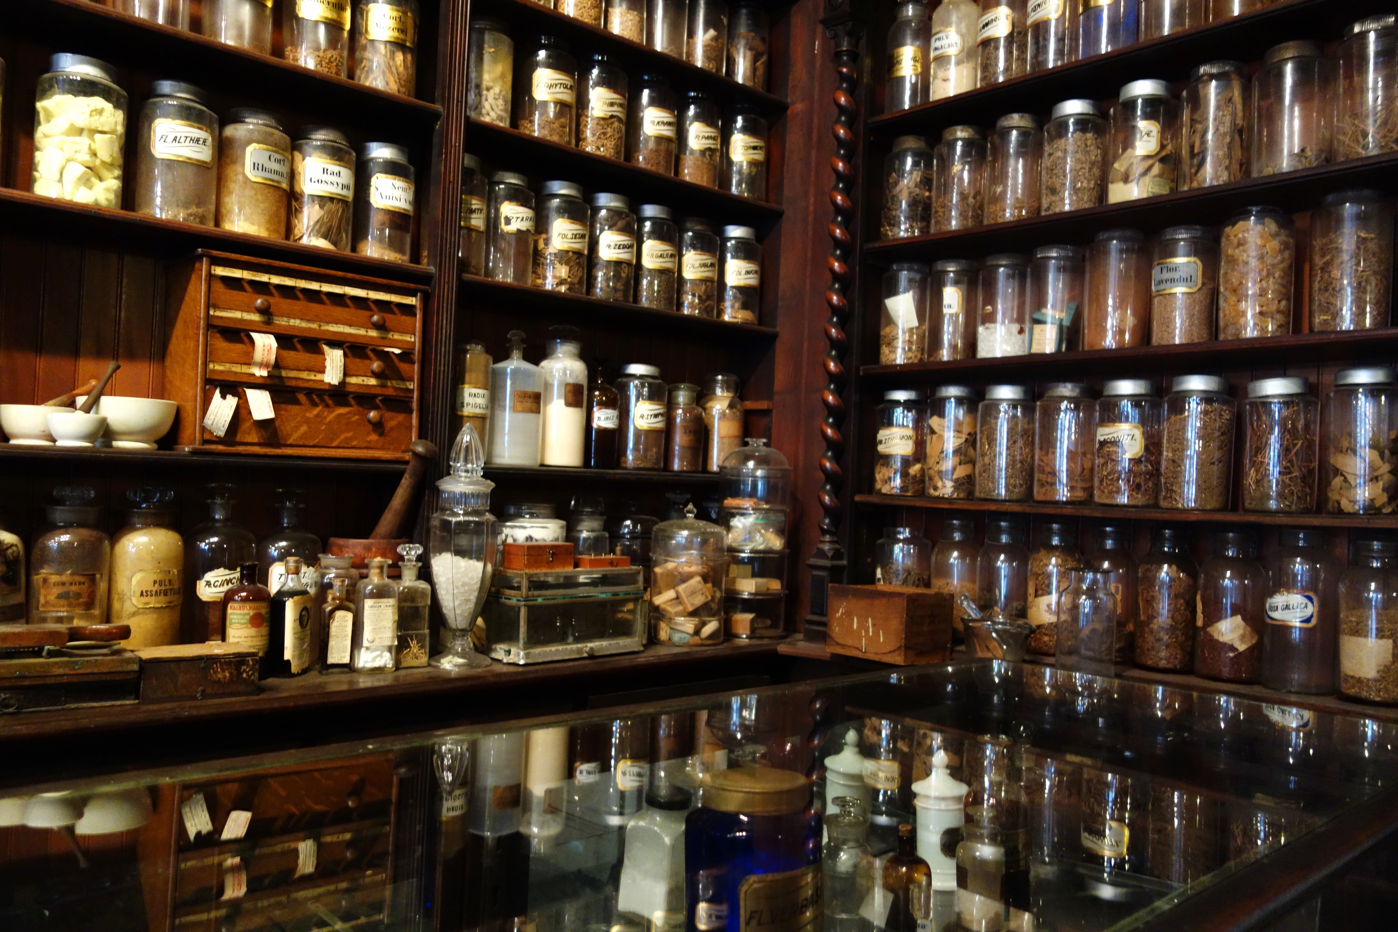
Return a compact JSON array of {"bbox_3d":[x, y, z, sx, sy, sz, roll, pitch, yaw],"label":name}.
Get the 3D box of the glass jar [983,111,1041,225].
[{"bbox_3d":[0.759,-0.699,2.628,0.125,0.280,0.125,2,-1,16],"label":"glass jar"}]

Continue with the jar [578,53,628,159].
[{"bbox_3d":[-0.236,-0.866,2.683,0.113,0.272,0.113,3,-1,-28],"label":"jar"}]

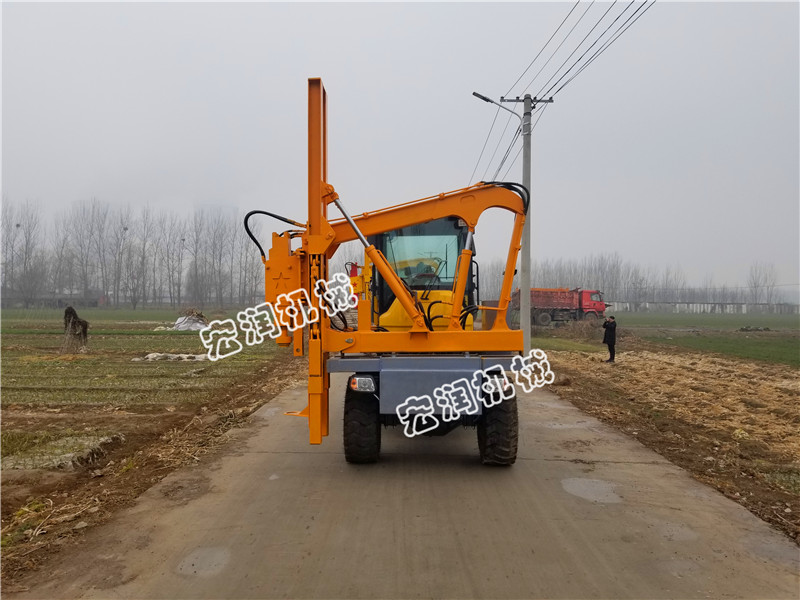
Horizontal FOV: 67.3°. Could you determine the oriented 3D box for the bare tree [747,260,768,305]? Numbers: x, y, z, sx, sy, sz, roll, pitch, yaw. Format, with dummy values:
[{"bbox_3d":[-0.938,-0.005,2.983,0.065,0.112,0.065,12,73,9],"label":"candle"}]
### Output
[{"bbox_3d":[83.300,-3.000,140.000,5.100,12.300,5.100,0,0,0],"label":"bare tree"}]

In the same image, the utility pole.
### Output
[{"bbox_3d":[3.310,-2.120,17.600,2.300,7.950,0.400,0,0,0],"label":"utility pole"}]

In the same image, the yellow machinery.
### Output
[{"bbox_3d":[-0.130,-0.200,9.000,3.250,4.500,4.900,0,0,1],"label":"yellow machinery"}]

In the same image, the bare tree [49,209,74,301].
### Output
[{"bbox_3d":[-67.600,-8.300,120.000,5.200,19.600,5.200,0,0,0],"label":"bare tree"}]

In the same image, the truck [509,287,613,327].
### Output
[{"bbox_3d":[14.350,0.630,54.300,8.000,3.280,2.500,0,0,-8],"label":"truck"}]

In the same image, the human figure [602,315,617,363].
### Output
[{"bbox_3d":[7.750,1.470,22.200,0.500,1.720,0.500,0,0,0],"label":"human figure"}]

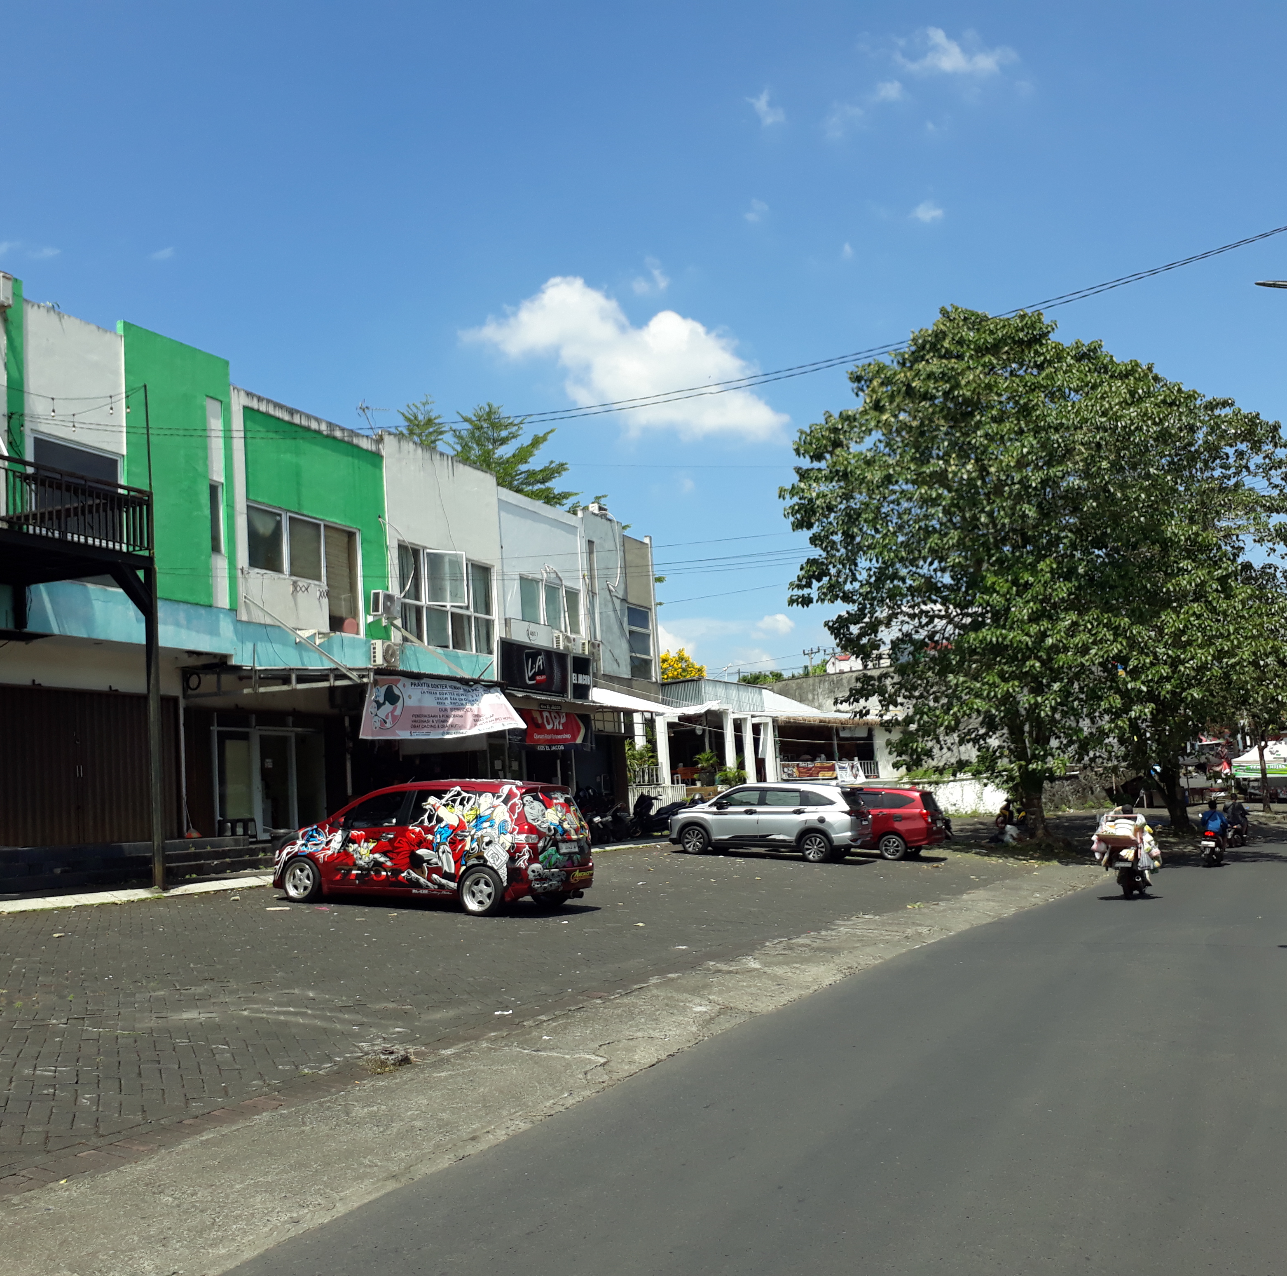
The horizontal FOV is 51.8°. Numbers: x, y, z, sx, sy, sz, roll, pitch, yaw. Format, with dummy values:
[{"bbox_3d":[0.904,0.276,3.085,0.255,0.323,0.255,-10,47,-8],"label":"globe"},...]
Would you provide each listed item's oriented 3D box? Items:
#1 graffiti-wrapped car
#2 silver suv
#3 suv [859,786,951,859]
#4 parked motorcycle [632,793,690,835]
[{"bbox_3d":[-2.750,2.620,17.050,4.250,1.570,1.700,-1,-6,23],"label":"graffiti-wrapped car"},{"bbox_3d":[2.830,4.090,29.900,4.470,1.680,1.760,-1,-6,21],"label":"silver suv"},{"bbox_3d":[4.950,4.330,31.200,4.100,1.600,1.670,-2,-6,28],"label":"suv"},{"bbox_3d":[0.680,4.470,33.400,1.930,1.120,0.750,-2,-6,16],"label":"parked motorcycle"}]

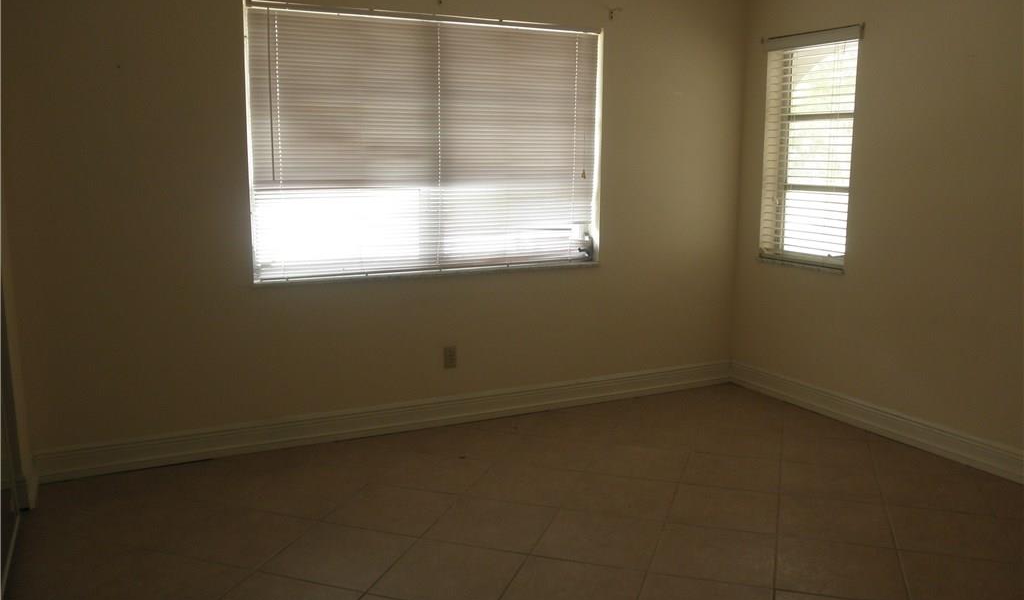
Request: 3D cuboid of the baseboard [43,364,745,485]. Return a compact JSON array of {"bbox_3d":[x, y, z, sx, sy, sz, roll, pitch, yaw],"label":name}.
[{"bbox_3d":[-0.339,0.582,4.319,3.784,0.147,0.020,-5,10,-26],"label":"baseboard"}]

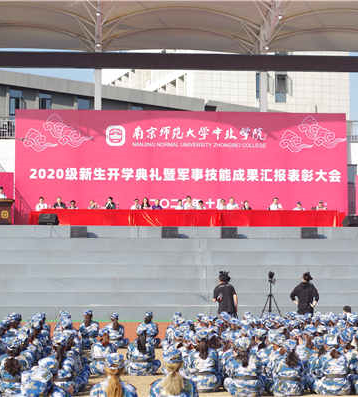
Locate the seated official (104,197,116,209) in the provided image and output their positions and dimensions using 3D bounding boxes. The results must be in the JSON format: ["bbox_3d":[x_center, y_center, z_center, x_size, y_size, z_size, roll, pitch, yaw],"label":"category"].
[{"bbox_3d":[-2.830,0.587,51.459,0.520,1.300,0.750,0,-4,-6],"label":"seated official"}]

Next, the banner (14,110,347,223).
[{"bbox_3d":[0.159,-1.177,52.613,14.050,4.950,0.200,0,-3,-5],"label":"banner"}]

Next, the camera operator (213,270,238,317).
[{"bbox_3d":[1.102,2.579,29.546,0.570,1.720,0.420,-1,-4,10],"label":"camera operator"}]

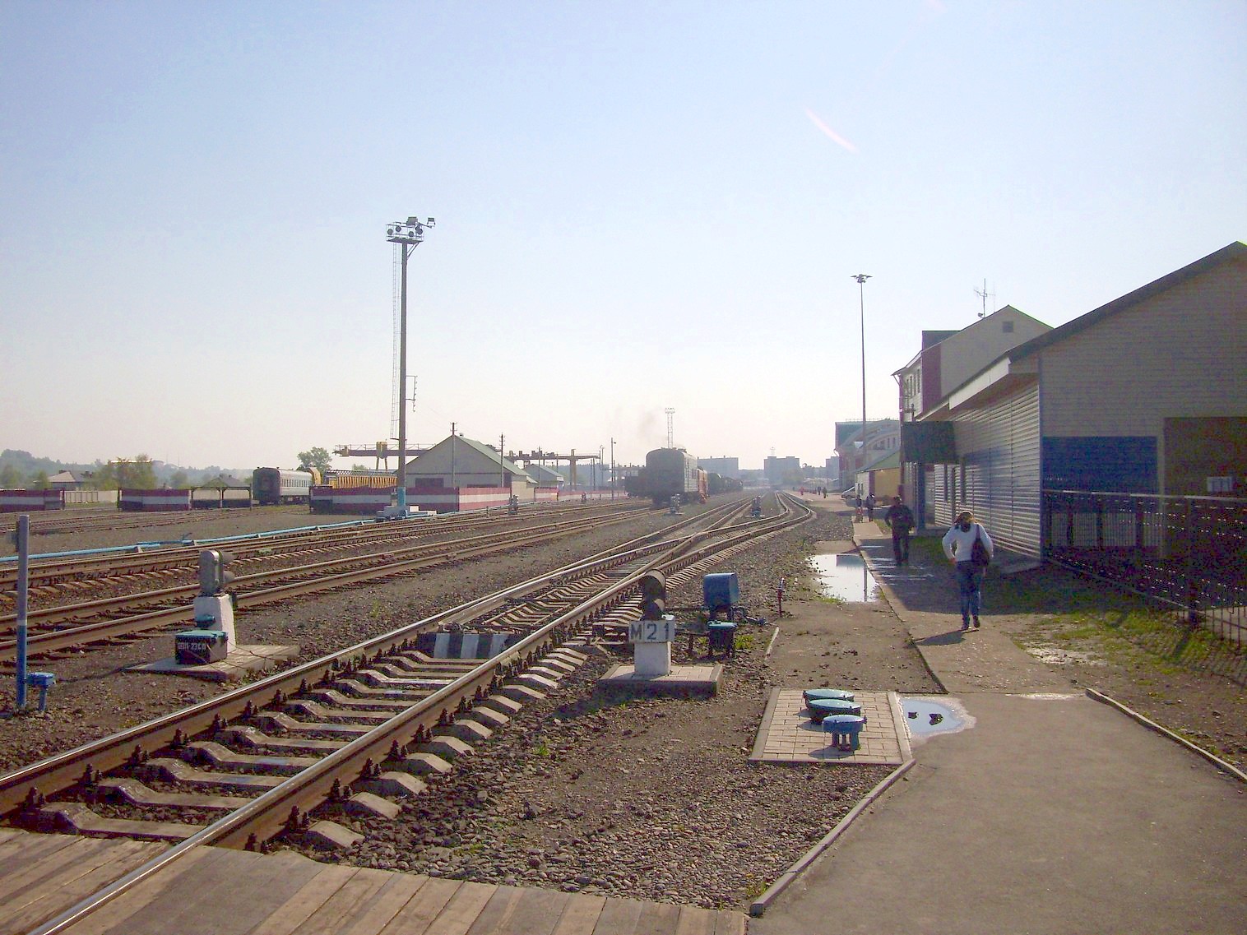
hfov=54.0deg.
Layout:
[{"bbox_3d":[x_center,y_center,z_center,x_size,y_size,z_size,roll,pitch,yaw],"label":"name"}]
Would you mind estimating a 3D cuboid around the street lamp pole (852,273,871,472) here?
[{"bbox_3d":[32.376,-10.833,166.199,2.500,30.883,2.500,0,-1,0],"label":"street lamp pole"}]

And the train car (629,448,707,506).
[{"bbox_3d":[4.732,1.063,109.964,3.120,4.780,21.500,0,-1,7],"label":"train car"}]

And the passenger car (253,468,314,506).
[{"bbox_3d":[-43.231,2.462,156.525,3.100,4.450,24.200,0,-1,-6],"label":"passenger car"}]

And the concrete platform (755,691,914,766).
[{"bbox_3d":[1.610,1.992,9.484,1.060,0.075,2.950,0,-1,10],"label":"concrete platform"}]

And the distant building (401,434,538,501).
[{"bbox_3d":[-19.819,0.421,155.262,14.600,8.120,20.500,0,-1,1],"label":"distant building"}]

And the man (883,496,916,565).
[{"bbox_3d":[7.001,1.608,31.078,0.760,1.745,0.450,0,-1,7],"label":"man"}]

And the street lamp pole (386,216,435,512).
[{"bbox_3d":[-14.981,-7.182,86.129,3.200,20.864,2.400,0,-1,7],"label":"street lamp pole"}]

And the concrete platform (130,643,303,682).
[{"bbox_3d":[-4.278,2.062,12.990,0.990,0.100,1.980,0,-1,6],"label":"concrete platform"}]

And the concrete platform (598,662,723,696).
[{"bbox_3d":[0.359,1.951,11.240,1.050,0.135,1.050,0,-1,7],"label":"concrete platform"}]

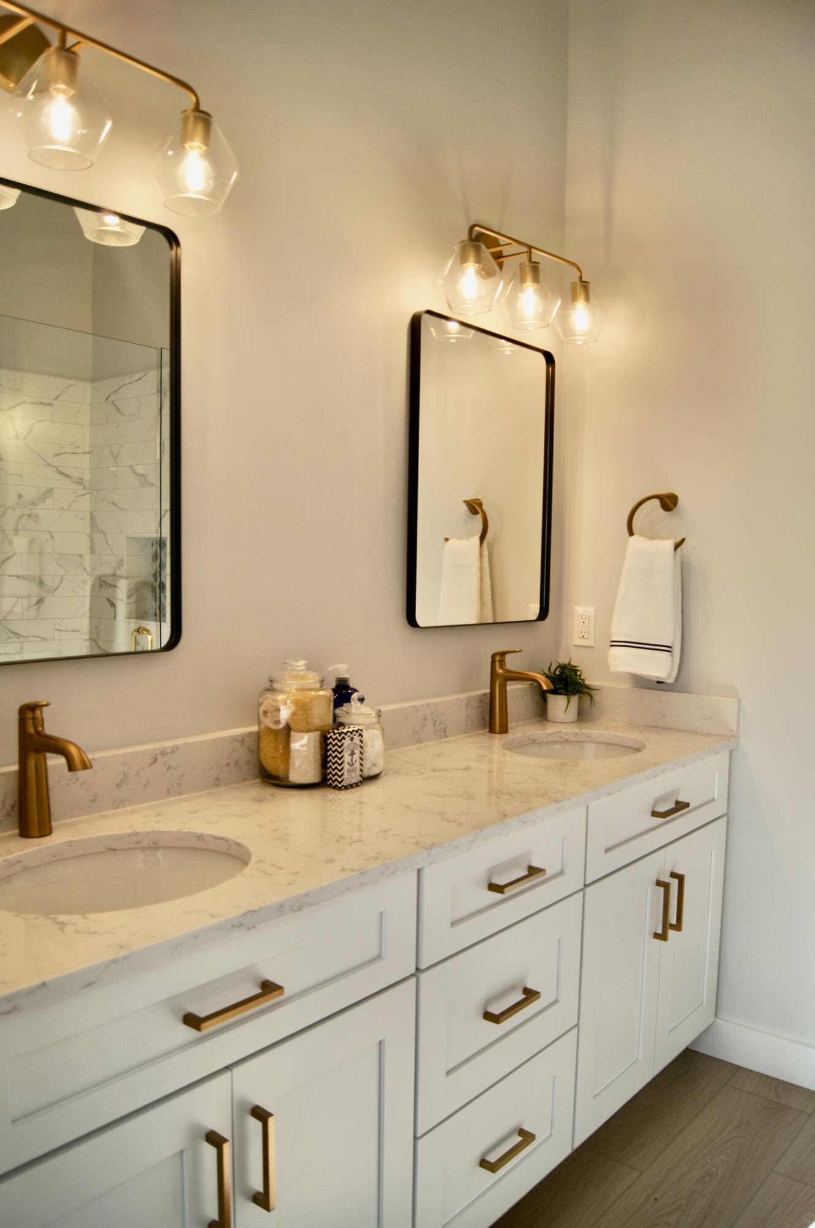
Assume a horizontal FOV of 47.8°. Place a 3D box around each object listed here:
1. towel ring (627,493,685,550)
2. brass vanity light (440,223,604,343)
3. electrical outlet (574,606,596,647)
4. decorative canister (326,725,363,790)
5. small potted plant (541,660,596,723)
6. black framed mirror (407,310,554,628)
[{"bbox_3d":[0.708,-0.255,2.559,0.172,0.170,0.080,4,5,41],"label":"towel ring"},{"bbox_3d":[0.298,-0.867,2.385,0.205,0.255,0.655,4,5,41],"label":"brass vanity light"},{"bbox_3d":[0.531,0.039,2.776,0.071,0.116,0.008,4,5,41],"label":"electrical outlet"},{"bbox_3d":[-0.123,0.287,1.857,0.044,0.123,0.061,4,5,41],"label":"decorative canister"},{"bbox_3d":[0.459,0.222,2.661,0.165,0.176,0.165,1,3,0],"label":"small potted plant"},{"bbox_3d":[0.211,-0.358,2.458,0.030,0.772,0.605,4,5,41],"label":"black framed mirror"}]

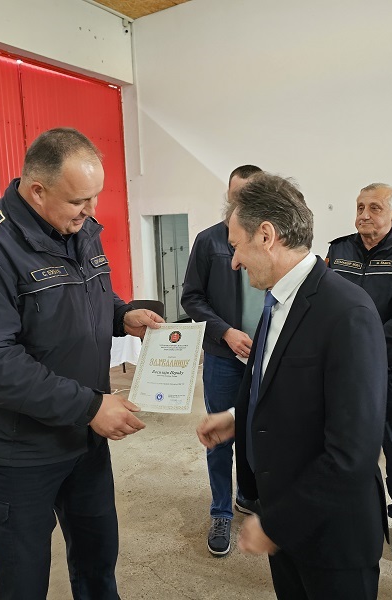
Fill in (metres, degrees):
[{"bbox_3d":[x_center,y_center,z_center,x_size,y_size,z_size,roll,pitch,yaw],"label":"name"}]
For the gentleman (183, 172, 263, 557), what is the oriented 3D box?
[{"bbox_3d":[0.248,0.273,2.695,0.620,1.860,0.460,-3,8,-8],"label":"gentleman"}]

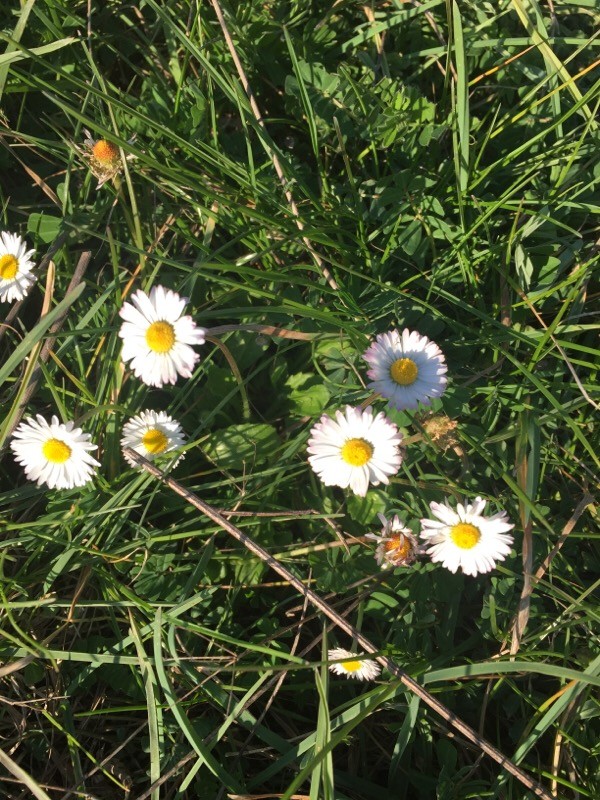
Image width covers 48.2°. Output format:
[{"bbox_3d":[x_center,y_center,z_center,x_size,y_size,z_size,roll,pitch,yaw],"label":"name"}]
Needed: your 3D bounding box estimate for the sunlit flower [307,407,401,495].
[{"bbox_3d":[0.018,0.016,0.216,0.031,0.011,0.030,0,97,6],"label":"sunlit flower"}]

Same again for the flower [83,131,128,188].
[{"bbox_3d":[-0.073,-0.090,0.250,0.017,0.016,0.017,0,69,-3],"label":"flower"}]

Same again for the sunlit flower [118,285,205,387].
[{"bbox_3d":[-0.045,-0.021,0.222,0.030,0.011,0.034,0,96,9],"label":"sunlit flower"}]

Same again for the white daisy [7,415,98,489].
[{"bbox_3d":[-0.083,0.018,0.228,0.031,0.011,0.029,0,108,-9],"label":"white daisy"}]

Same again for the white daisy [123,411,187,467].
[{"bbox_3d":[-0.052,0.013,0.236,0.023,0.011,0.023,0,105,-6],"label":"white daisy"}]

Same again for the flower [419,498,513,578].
[{"bbox_3d":[0.053,0.043,0.212,0.030,0.011,0.029,0,105,6],"label":"flower"}]

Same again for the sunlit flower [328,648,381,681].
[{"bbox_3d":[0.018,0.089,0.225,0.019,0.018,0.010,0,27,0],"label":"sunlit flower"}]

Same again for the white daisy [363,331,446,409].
[{"bbox_3d":[0.035,-0.010,0.224,0.028,0.011,0.028,0,96,7],"label":"white daisy"}]

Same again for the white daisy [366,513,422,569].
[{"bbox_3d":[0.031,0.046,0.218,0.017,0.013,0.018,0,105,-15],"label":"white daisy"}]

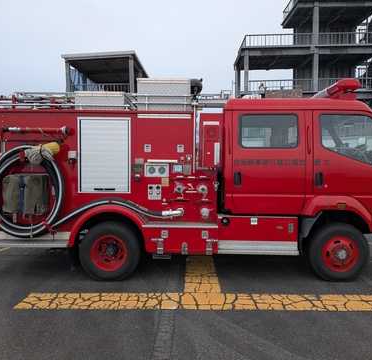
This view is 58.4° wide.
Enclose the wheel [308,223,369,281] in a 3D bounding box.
[{"bbox_3d":[1.870,0.866,4.150,0.735,0.735,0.220,1,4,1],"label":"wheel"}]

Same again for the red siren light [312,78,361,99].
[{"bbox_3d":[2.041,-1.210,4.728,0.300,0.200,1.200,1,4,1],"label":"red siren light"}]

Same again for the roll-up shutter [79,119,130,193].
[{"bbox_3d":[-1.014,-0.307,4.140,0.660,0.950,0.060,1,4,1],"label":"roll-up shutter"}]

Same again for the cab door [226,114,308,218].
[{"bbox_3d":[0.977,-0.212,4.040,0.980,1.240,0.140,1,4,1],"label":"cab door"}]

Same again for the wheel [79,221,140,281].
[{"bbox_3d":[-0.935,0.862,4.190,0.735,0.735,0.230,1,4,1],"label":"wheel"}]

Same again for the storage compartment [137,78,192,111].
[{"bbox_3d":[-0.266,-1.099,4.698,0.670,0.430,1.000,1,4,1],"label":"storage compartment"}]

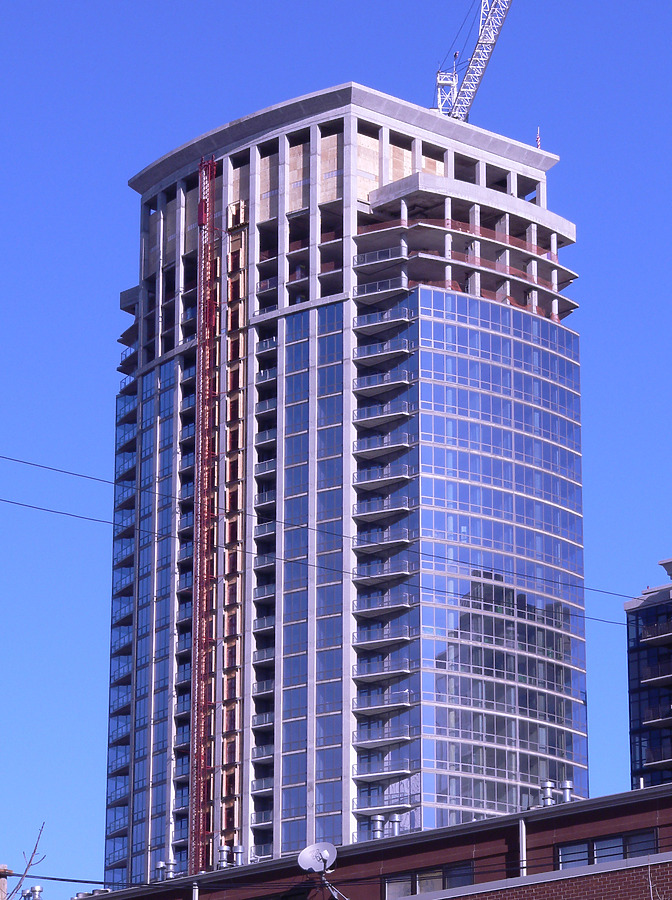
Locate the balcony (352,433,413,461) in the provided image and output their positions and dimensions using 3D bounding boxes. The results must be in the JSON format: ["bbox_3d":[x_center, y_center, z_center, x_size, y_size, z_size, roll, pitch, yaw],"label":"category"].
[{"bbox_3d":[4.575,-0.344,281.650,5.610,1.250,2.440,-10,-20,29],"label":"balcony"}]

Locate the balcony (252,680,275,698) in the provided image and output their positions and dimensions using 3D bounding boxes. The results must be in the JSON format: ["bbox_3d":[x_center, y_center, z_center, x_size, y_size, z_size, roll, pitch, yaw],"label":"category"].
[{"bbox_3d":[-6.216,22.174,282.157,2.900,1.200,1.500,-15,-23,40],"label":"balcony"}]

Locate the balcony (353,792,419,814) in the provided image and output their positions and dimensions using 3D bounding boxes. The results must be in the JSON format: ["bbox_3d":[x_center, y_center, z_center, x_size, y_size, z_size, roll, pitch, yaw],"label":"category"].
[{"bbox_3d":[4.340,31.050,267.310,5.370,1.270,2.300,-13,-21,37],"label":"balcony"}]

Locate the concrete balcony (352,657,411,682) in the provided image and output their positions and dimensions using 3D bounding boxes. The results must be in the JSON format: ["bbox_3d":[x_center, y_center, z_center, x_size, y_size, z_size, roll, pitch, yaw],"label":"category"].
[{"bbox_3d":[4.519,20.039,275.295,5.610,1.250,2.440,-10,-20,29],"label":"concrete balcony"}]

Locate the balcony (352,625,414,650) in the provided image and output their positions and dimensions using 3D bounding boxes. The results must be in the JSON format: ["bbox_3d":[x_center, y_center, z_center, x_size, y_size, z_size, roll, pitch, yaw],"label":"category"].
[{"bbox_3d":[4.350,16.700,271.700,5.370,1.270,2.300,-13,-21,37],"label":"balcony"}]

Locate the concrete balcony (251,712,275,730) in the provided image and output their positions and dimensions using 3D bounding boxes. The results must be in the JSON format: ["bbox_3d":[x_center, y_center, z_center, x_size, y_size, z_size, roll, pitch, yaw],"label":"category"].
[{"bbox_3d":[-5.910,24.830,277.800,3.090,1.270,1.800,-15,-23,41],"label":"concrete balcony"}]

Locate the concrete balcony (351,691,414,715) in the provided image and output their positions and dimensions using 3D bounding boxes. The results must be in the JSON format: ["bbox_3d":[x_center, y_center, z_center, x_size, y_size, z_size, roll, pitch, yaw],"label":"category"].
[{"bbox_3d":[4.511,22.950,274.387,5.610,1.250,2.440,-10,-20,29],"label":"concrete balcony"}]

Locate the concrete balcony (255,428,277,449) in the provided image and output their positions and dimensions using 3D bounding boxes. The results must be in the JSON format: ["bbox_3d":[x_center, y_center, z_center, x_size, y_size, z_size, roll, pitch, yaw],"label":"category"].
[{"bbox_3d":[-6.295,-1.045,294.862,3.000,1.250,1.350,-13,-20,40],"label":"concrete balcony"}]

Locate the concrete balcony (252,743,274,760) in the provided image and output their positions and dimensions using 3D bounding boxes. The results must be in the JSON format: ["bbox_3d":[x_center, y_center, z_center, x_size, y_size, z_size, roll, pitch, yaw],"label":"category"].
[{"bbox_3d":[-6.232,27.998,280.341,2.900,1.200,1.500,-15,-23,40],"label":"concrete balcony"}]

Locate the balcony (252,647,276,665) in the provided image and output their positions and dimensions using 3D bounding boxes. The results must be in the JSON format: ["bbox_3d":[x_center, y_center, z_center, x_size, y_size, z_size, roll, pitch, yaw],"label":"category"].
[{"bbox_3d":[-6.208,19.263,283.065,2.900,1.200,1.500,-15,-23,40],"label":"balcony"}]

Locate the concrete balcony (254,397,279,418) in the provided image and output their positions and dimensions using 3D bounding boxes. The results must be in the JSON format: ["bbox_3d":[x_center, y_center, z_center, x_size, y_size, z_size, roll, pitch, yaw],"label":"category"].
[{"bbox_3d":[-5.890,-3.850,286.570,3.090,1.270,1.800,-15,-23,41],"label":"concrete balcony"}]

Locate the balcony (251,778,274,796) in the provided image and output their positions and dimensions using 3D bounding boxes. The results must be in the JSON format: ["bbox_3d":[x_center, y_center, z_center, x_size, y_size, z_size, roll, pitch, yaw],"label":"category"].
[{"bbox_3d":[-6.240,30.910,279.433,2.900,1.200,1.500,-15,-23,40],"label":"balcony"}]

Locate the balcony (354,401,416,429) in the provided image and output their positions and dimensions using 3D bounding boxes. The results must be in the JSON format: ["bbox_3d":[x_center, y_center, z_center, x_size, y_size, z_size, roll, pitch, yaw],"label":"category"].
[{"bbox_3d":[4.718,-3.237,288.859,5.950,1.270,2.300,-10,-18,32],"label":"balcony"}]

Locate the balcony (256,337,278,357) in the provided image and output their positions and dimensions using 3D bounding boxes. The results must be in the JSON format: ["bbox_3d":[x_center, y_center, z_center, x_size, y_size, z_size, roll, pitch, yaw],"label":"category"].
[{"bbox_3d":[-6.127,-9.855,292.143,2.900,1.200,1.500,-15,-23,40],"label":"balcony"}]

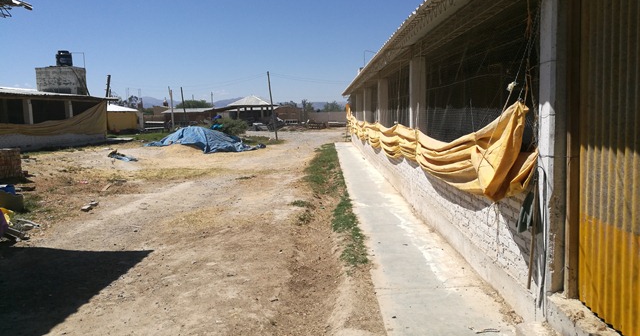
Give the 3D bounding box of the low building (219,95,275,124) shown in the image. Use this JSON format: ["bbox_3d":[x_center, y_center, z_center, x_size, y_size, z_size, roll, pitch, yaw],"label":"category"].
[{"bbox_3d":[-8.293,-6.694,60.000,5.600,4.000,5.600,-1,6,3],"label":"low building"}]

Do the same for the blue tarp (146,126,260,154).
[{"bbox_3d":[-5.734,-1.519,25.000,6.000,1.150,4.600,-2,6,-11],"label":"blue tarp"}]

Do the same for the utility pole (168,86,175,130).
[{"bbox_3d":[-15.066,-5.882,50.718,0.200,4.650,0.200,-4,7,1],"label":"utility pole"}]

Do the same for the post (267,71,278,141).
[{"bbox_3d":[-3.027,-4.009,32.247,0.160,4.410,0.160,-7,7,1],"label":"post"}]

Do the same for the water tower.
[{"bbox_3d":[-17.674,-4.813,34.000,2.600,6.200,1.800,-1,6,1],"label":"water tower"}]

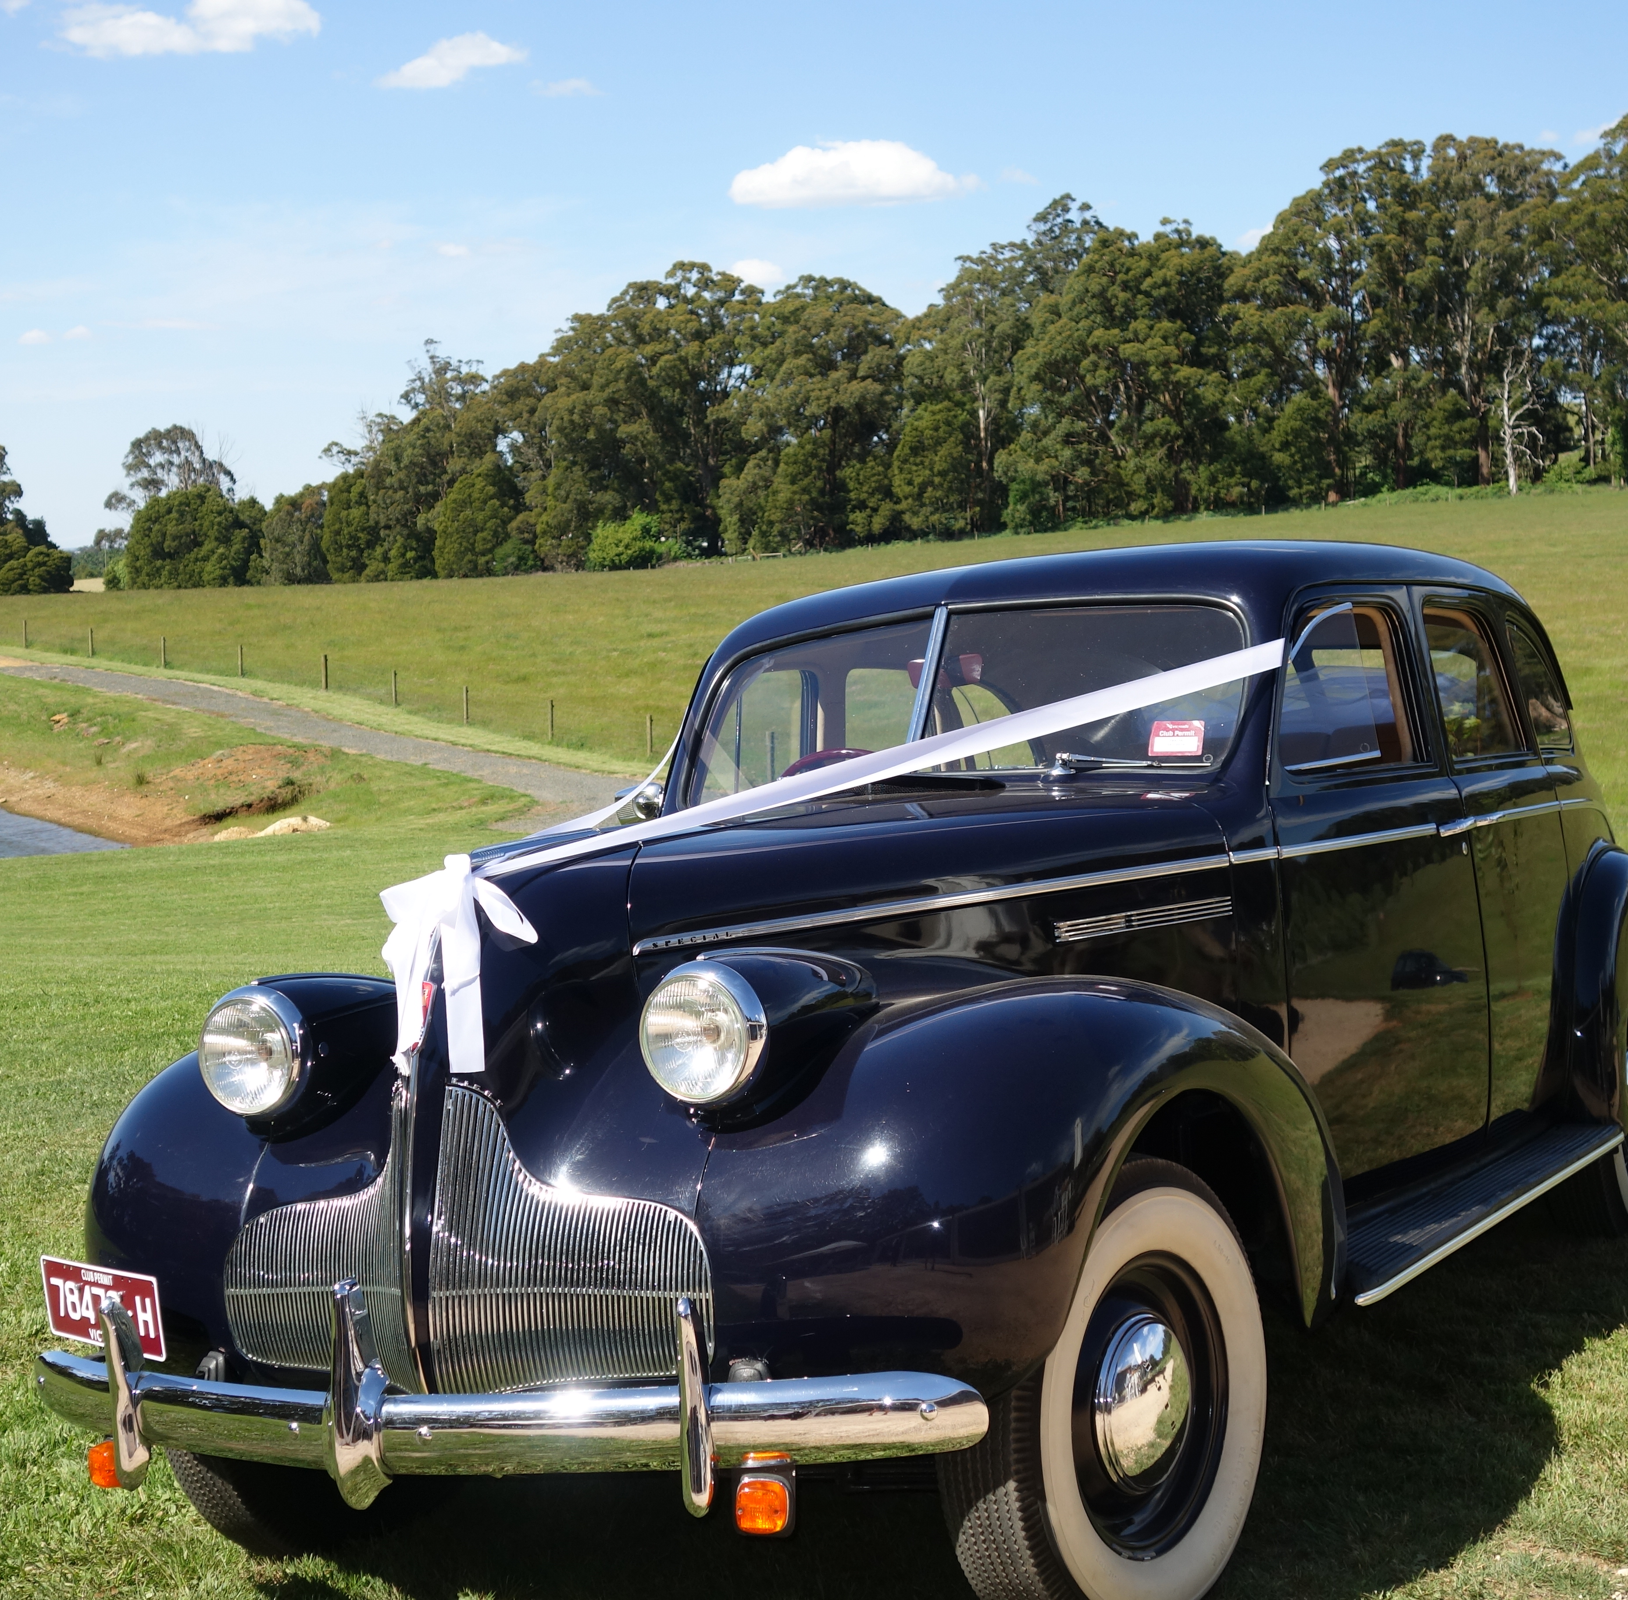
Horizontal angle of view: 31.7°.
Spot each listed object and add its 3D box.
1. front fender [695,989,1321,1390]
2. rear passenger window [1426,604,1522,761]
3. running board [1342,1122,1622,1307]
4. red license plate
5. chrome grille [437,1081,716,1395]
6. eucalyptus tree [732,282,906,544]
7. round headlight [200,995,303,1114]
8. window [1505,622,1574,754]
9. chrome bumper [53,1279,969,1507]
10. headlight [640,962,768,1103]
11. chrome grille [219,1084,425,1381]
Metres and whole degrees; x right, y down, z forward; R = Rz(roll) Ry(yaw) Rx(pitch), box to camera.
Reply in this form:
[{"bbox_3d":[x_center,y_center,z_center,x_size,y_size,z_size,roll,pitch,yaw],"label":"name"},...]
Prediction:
[{"bbox_3d":[0.379,0.558,4.210,0.500,0.610,1.270,-5,0,29],"label":"front fender"},{"bbox_3d":[1.432,-0.253,6.190,0.050,0.330,0.550,-5,0,27],"label":"rear passenger window"},{"bbox_3d":[1.268,0.820,5.717,0.260,0.070,1.880,-4,1,29],"label":"running board"},{"bbox_3d":[-1.136,0.811,4.580,0.012,0.132,0.365,-9,5,-44],"label":"red license plate"},{"bbox_3d":[-0.331,0.590,3.893,0.400,0.430,0.140,-5,1,22],"label":"chrome grille"},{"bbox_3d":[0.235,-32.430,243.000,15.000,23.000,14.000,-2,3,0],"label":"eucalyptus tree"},{"bbox_3d":[-0.837,0.381,4.295,0.190,0.190,0.080,-4,1,29],"label":"round headlight"},{"bbox_3d":[1.738,-0.265,6.804,0.050,0.320,0.500,-5,0,22],"label":"window"},{"bbox_3d":[-0.546,0.784,3.890,1.640,0.300,0.340,-5,0,29],"label":"chrome bumper"},{"bbox_3d":[-0.142,0.321,3.889,0.198,0.198,0.100,-5,0,29],"label":"headlight"},{"bbox_3d":[-0.733,0.622,4.114,0.400,0.430,0.140,-4,1,36],"label":"chrome grille"}]

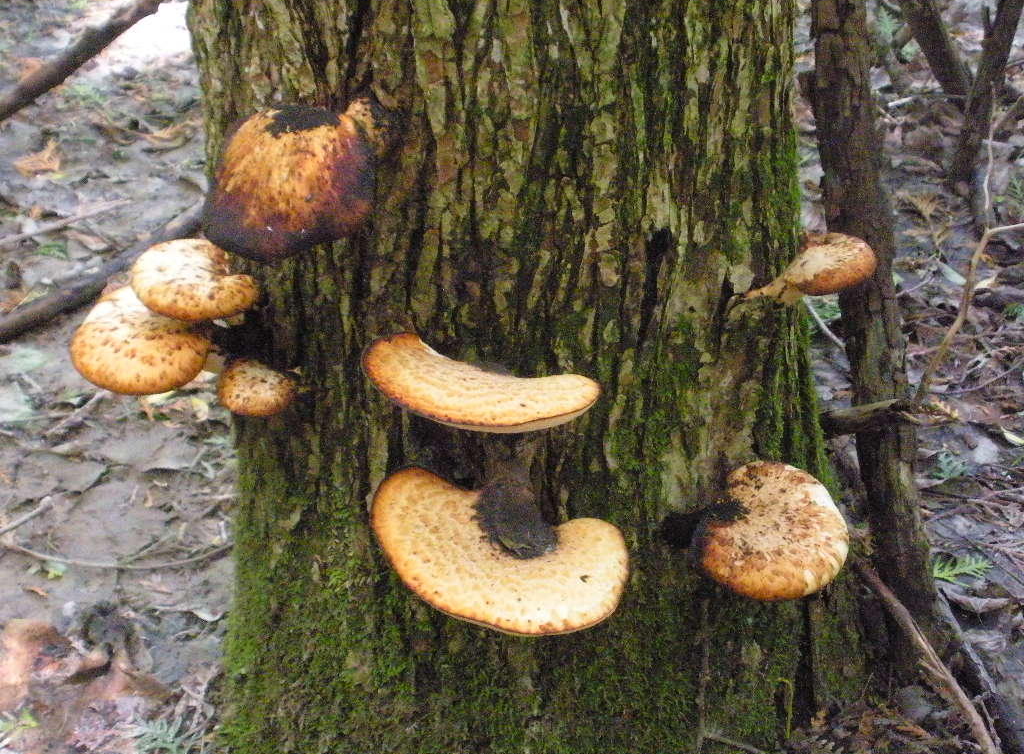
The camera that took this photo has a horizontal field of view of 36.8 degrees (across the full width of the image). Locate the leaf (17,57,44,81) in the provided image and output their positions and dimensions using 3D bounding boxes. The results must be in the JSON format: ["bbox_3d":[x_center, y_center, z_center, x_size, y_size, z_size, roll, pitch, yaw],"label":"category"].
[{"bbox_3d":[-0.943,-0.600,3.011,0.055,0.025,0.060,-2,32,0],"label":"leaf"}]

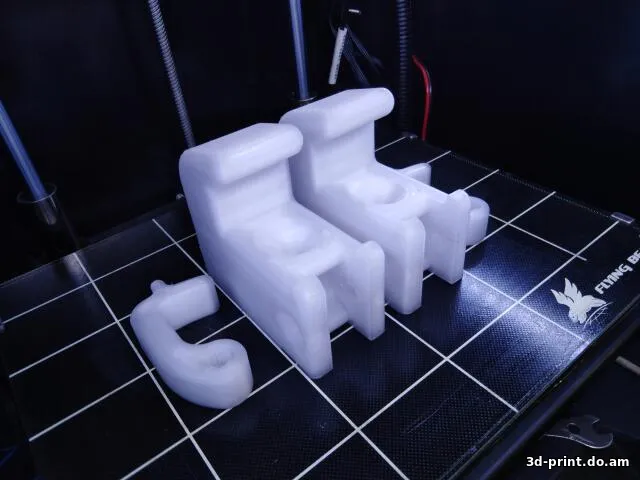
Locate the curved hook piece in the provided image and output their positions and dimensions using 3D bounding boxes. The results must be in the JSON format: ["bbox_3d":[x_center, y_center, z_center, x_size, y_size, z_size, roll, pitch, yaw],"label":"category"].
[{"bbox_3d":[-0.048,0.035,0.181,0.037,0.018,0.065,-28,42,-27],"label":"curved hook piece"}]

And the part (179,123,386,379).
[{"bbox_3d":[-0.015,-0.001,0.185,0.037,0.066,0.081,-28,42,-27],"label":"part"}]

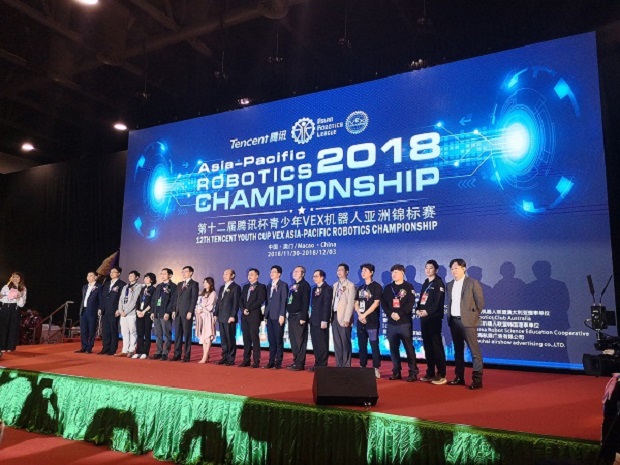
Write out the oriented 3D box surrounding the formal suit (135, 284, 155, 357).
[{"bbox_3d":[-3.276,1.732,9.568,0.460,1.439,0.320,-2,-9,18],"label":"formal suit"}]

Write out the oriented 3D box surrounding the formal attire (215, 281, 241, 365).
[{"bbox_3d":[-1.493,1.612,8.792,0.520,1.513,0.330,-3,-10,24],"label":"formal attire"}]

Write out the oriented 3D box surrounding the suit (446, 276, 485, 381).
[{"bbox_3d":[2.215,1.365,6.886,0.560,1.571,0.370,-6,-11,40],"label":"suit"}]

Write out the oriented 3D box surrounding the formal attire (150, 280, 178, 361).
[{"bbox_3d":[-2.891,1.707,9.549,0.510,1.514,0.320,-2,-9,20],"label":"formal attire"}]

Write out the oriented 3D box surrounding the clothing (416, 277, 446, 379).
[{"bbox_3d":[1.816,1.402,7.199,0.500,1.531,0.340,-6,-11,40],"label":"clothing"}]

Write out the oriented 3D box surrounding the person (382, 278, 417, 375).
[{"bbox_3d":[1.371,1.445,7.333,0.570,1.469,0.350,-3,-10,27],"label":"person"}]

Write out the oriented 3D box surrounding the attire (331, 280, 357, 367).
[{"bbox_3d":[0.537,1.492,7.756,0.330,1.504,0.490,9,-12,-44],"label":"attire"}]

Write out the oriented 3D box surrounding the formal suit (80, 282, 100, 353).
[{"bbox_3d":[-4.700,1.791,10.300,0.510,1.487,0.330,-2,-9,20],"label":"formal suit"}]

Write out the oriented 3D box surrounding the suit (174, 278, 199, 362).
[{"bbox_3d":[-2.375,1.660,9.303,0.500,1.548,0.320,-3,-9,22],"label":"suit"}]

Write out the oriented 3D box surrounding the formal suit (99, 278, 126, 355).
[{"bbox_3d":[-4.209,1.771,10.312,0.550,1.577,0.340,-1,-9,14],"label":"formal suit"}]

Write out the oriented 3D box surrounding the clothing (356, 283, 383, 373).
[{"bbox_3d":[0.949,1.469,7.689,0.480,1.447,0.340,-5,-10,34],"label":"clothing"}]

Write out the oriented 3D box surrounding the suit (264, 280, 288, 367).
[{"bbox_3d":[-0.580,1.577,8.376,0.490,1.487,0.320,-7,-12,41],"label":"suit"}]

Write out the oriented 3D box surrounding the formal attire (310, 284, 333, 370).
[{"bbox_3d":[0.189,1.548,7.964,0.330,1.444,0.480,9,-12,-43],"label":"formal attire"}]

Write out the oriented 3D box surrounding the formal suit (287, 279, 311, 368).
[{"bbox_3d":[-0.197,1.545,8.297,0.500,1.547,0.340,-5,-10,34],"label":"formal suit"}]

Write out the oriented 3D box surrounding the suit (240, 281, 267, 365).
[{"bbox_3d":[-1.000,1.598,8.567,0.500,1.491,0.330,-5,-10,34],"label":"suit"}]

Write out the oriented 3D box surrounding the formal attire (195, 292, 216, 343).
[{"bbox_3d":[-1.962,1.582,9.079,0.410,0.979,0.350,-5,-10,33],"label":"formal attire"}]

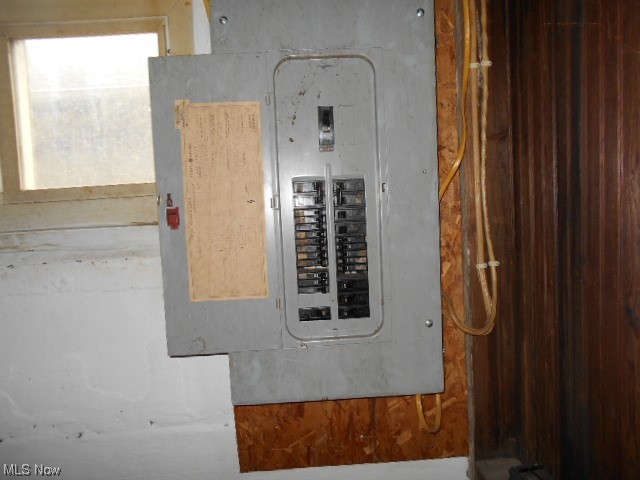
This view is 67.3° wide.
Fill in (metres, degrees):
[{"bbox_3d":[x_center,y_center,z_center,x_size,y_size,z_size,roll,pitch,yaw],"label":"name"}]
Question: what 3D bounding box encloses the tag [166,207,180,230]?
[{"bbox_3d":[-0.260,-0.038,0.852,0.024,0.041,0.008,-3,4,-2],"label":"tag"}]

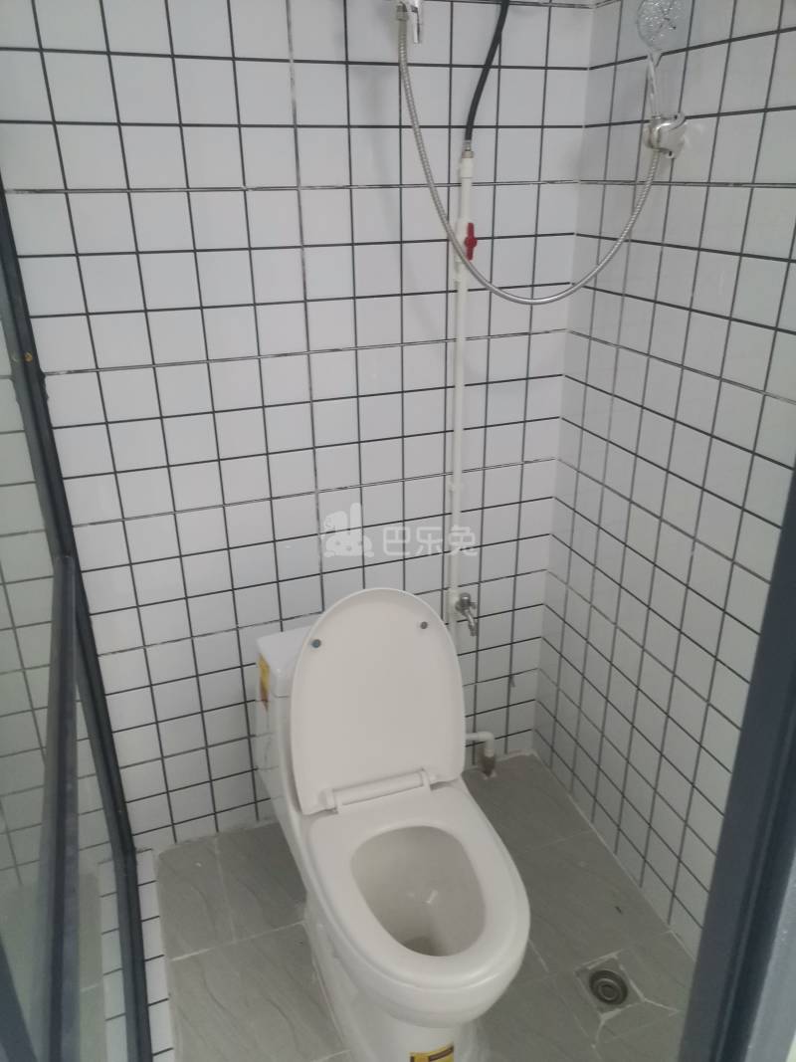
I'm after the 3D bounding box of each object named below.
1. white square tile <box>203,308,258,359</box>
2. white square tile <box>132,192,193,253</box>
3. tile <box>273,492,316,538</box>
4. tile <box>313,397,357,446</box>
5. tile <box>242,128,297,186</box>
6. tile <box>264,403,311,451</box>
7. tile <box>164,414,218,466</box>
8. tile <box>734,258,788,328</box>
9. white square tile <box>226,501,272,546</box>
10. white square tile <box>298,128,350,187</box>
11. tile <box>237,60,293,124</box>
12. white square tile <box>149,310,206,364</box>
[{"bbox_3d":[-0.321,-0.381,1.532,0.097,0.097,0.010,-9,26,-18],"label":"white square tile"},{"bbox_3d":[-0.416,-0.547,1.410,0.096,0.096,0.010,-9,26,-18],"label":"white square tile"},{"bbox_3d":[-0.223,-0.032,1.726,0.096,0.096,0.010,-9,26,-18],"label":"tile"},{"bbox_3d":[-0.130,-0.228,1.672,0.097,0.097,0.010,-9,26,-18],"label":"tile"},{"bbox_3d":[-0.230,-0.668,1.431,0.098,0.098,0.010,-9,26,-18],"label":"tile"},{"bbox_3d":[-0.224,-0.213,1.639,0.096,0.096,0.010,-9,26,-18],"label":"tile"},{"bbox_3d":[-0.412,-0.183,1.584,0.097,0.097,0.010,-9,26,-18],"label":"tile"},{"bbox_3d":[0.573,-0.376,1.254,0.010,0.097,0.097,-9,26,-18],"label":"tile"},{"bbox_3d":[-0.317,-0.017,1.695,0.096,0.096,0.010,-9,26,-18],"label":"white square tile"},{"bbox_3d":[-0.136,-0.684,1.461,0.096,0.096,0.010,-9,26,-18],"label":"white square tile"},{"bbox_3d":[-0.231,-0.759,1.387,0.097,0.097,0.010,-9,26,-18],"label":"tile"},{"bbox_3d":[-0.414,-0.365,1.494,0.098,0.098,0.010,-9,26,-18],"label":"white square tile"}]

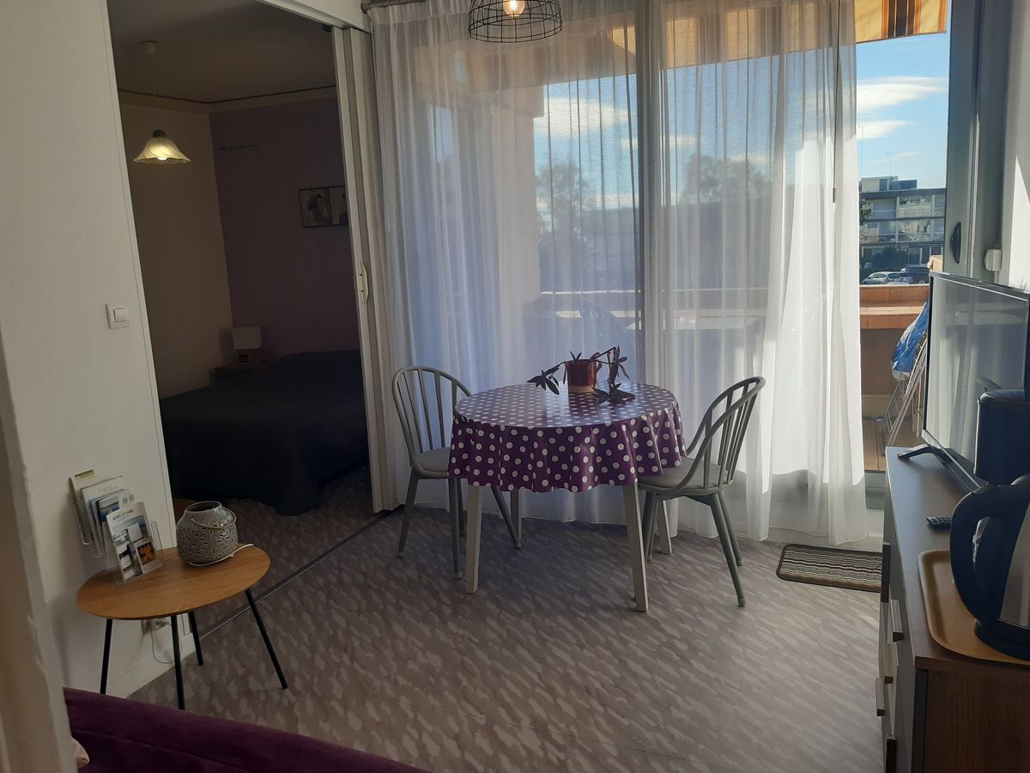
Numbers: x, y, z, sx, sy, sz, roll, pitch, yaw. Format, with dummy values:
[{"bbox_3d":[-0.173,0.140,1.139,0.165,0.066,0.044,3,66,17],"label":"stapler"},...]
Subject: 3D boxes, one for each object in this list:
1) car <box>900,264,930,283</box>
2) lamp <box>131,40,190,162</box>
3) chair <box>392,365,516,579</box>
[{"bbox_3d":[34.893,-9.410,66.000,4.400,1.650,1.800,-13,15,-40],"label":"car"},{"bbox_3d":[-1.903,-1.514,4.150,0.310,0.600,0.310,1,12,22],"label":"lamp"},{"bbox_3d":[-0.284,0.348,3.475,0.500,0.840,0.450,7,15,41],"label":"chair"}]

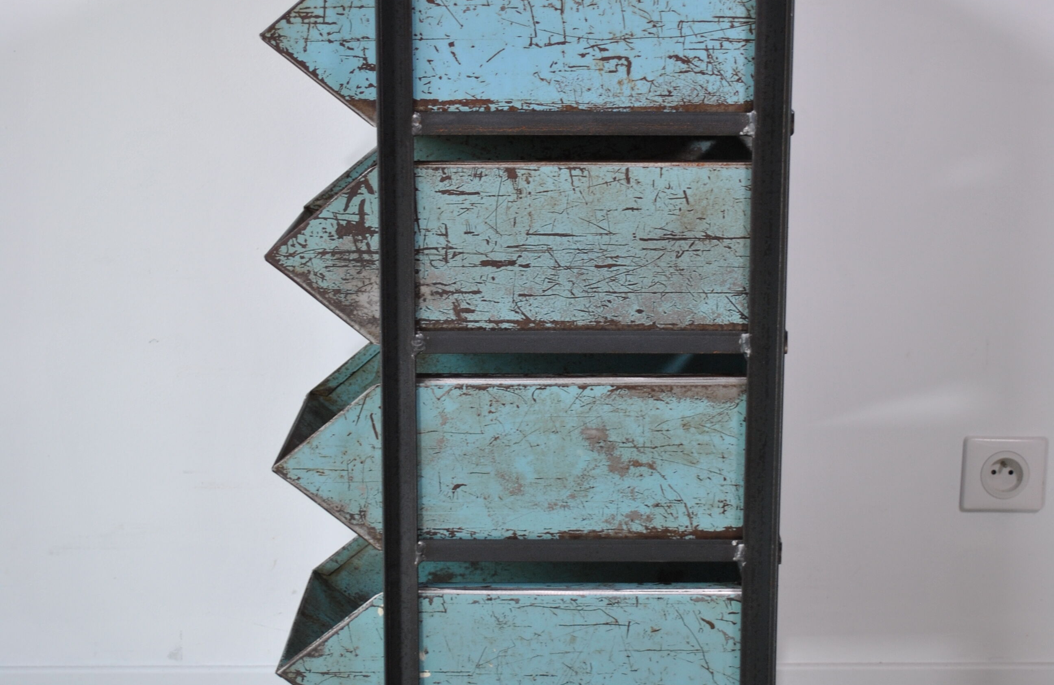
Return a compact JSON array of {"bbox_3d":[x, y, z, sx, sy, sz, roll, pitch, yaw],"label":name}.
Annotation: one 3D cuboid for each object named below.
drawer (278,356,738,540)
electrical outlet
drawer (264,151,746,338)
[{"bbox_3d":[-0.005,0.080,1.895,0.443,0.156,0.288,0,12,0],"label":"drawer"},{"bbox_3d":[0.521,0.144,2.151,0.092,0.084,0.011,0,12,0],"label":"electrical outlet"},{"bbox_3d":[-0.005,-0.107,1.855,0.443,0.158,0.288,0,12,0],"label":"drawer"}]

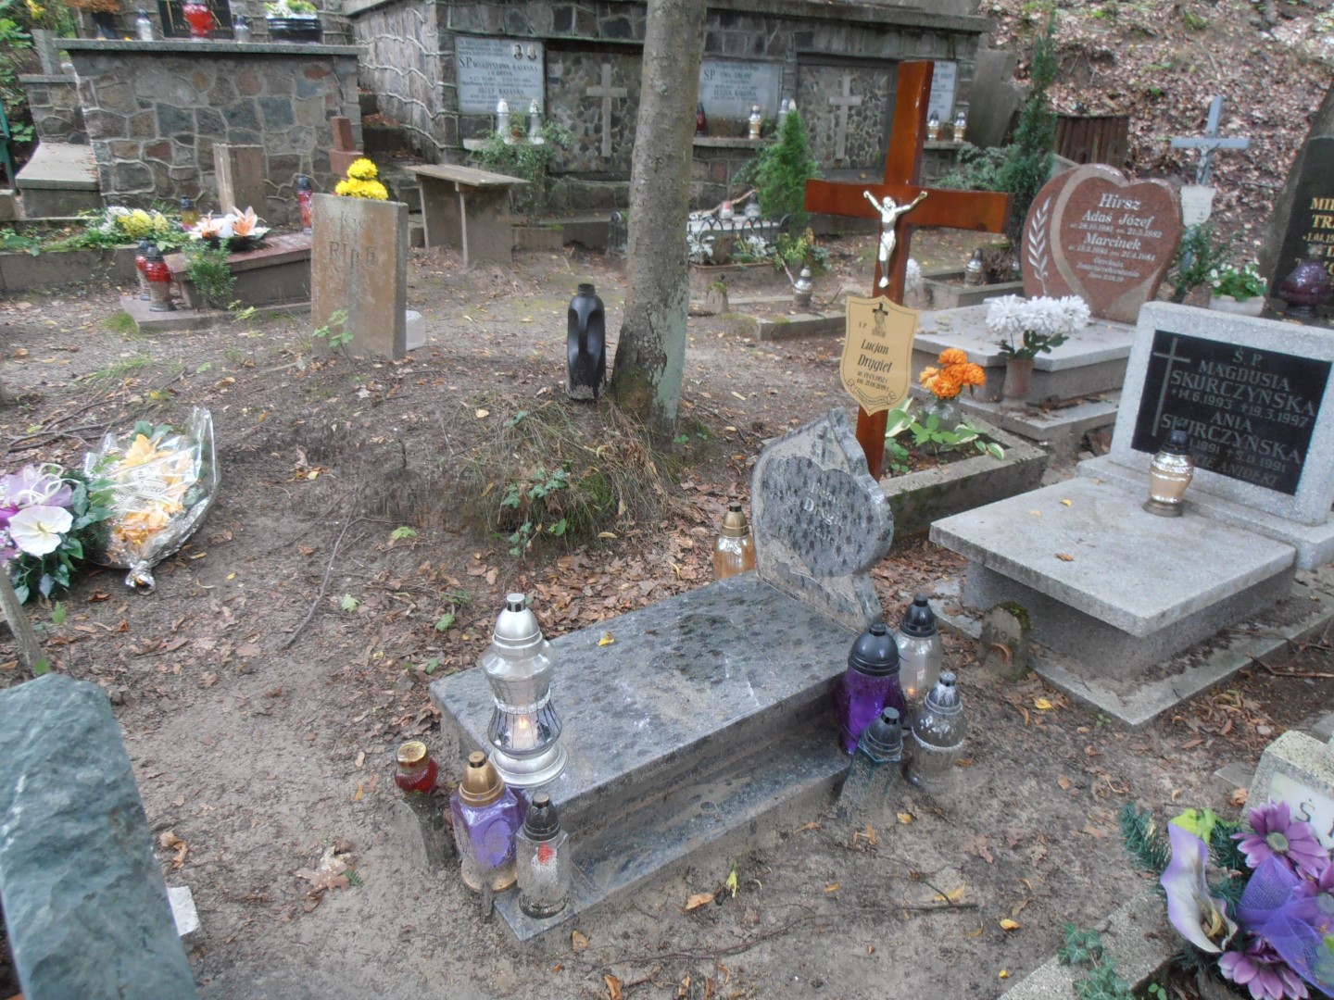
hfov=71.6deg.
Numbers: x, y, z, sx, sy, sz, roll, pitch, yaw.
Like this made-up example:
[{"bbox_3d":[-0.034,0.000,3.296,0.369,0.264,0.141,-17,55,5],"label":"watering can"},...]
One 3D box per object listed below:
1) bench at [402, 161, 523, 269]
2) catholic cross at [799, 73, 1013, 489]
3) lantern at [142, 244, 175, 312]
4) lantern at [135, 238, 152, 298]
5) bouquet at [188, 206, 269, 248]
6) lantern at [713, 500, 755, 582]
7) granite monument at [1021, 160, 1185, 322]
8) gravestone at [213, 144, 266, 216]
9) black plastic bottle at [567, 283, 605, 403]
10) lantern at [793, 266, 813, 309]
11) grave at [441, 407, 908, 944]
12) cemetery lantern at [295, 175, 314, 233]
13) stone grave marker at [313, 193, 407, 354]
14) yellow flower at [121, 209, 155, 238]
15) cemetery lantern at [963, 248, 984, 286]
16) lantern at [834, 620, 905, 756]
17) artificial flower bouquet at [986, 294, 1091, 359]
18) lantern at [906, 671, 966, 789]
[{"bbox_3d":[-1.195,-1.712,5.537,0.360,0.450,1.300,-12,26,-29],"label":"bench"},{"bbox_3d":[0.718,-0.669,2.999,0.700,1.352,0.065,21,29,39],"label":"catholic cross"},{"bbox_3d":[-2.554,-1.113,4.650,0.127,0.310,0.127,-11,23,-28],"label":"lantern"},{"bbox_3d":[-2.719,-1.210,4.850,0.125,0.315,0.125,-11,24,-29],"label":"lantern"},{"bbox_3d":[-2.203,-1.360,4.650,0.360,0.200,0.270,-8,25,-23],"label":"bouquet"},{"bbox_3d":[0.210,0.135,2.917,0.130,0.270,0.130,2,21,4],"label":"lantern"},{"bbox_3d":[2.105,-1.255,4.472,0.100,0.710,0.780,-11,23,-28],"label":"granite monument"},{"bbox_3d":[-2.709,-2.011,5.900,0.240,0.510,0.250,-19,28,-41],"label":"gravestone"},{"bbox_3d":[-0.284,-0.555,3.250,0.118,0.395,0.120,7,22,17],"label":"black plastic bottle"},{"bbox_3d":[0.703,-1.087,4.721,0.108,0.200,0.108,2,23,0],"label":"lantern"},{"bbox_3d":[0.029,0.242,1.884,1.042,0.705,0.542,-15,29,-33],"label":"grave"},{"bbox_3d":[-2.125,-1.741,5.450,0.100,0.340,0.100,-8,22,-21],"label":"cemetery lantern"},{"bbox_3d":[-1.271,-0.915,3.833,0.354,0.629,0.115,9,19,4],"label":"stone grave marker"},{"bbox_3d":[-2.859,-1.496,5.000,0.160,0.145,0.150,-10,26,-27],"label":"yellow flower"},{"bbox_3d":[1.815,-1.373,5.450,0.115,0.215,0.115,8,22,18],"label":"cemetery lantern"},{"bbox_3d":[0.438,0.393,1.984,0.145,0.293,0.145,2,23,0],"label":"lantern"},{"bbox_3d":[1.550,-0.730,3.870,0.410,0.240,0.270,9,22,21],"label":"artificial flower bouquet"},{"bbox_3d":[0.578,0.476,1.953,0.120,0.252,0.120,2,23,0],"label":"lantern"}]

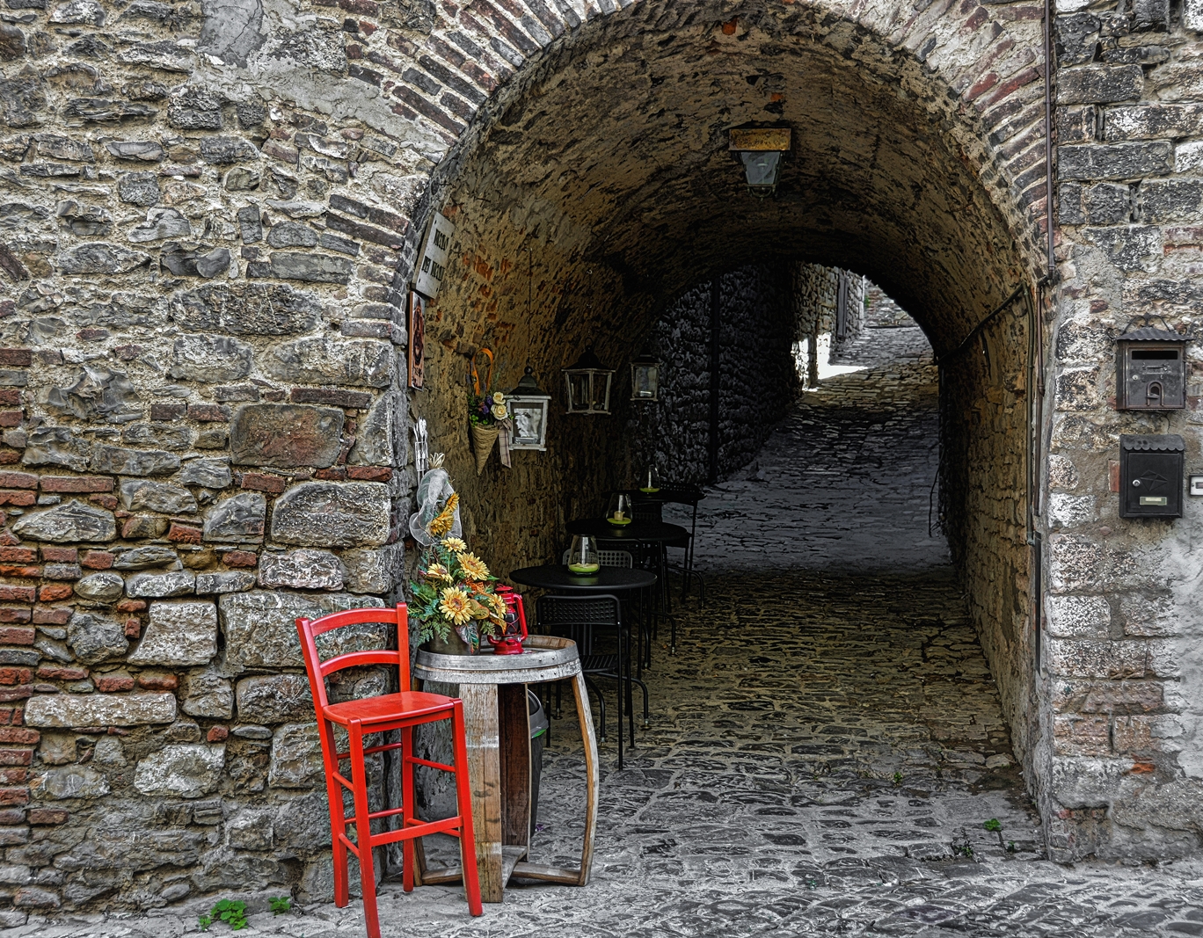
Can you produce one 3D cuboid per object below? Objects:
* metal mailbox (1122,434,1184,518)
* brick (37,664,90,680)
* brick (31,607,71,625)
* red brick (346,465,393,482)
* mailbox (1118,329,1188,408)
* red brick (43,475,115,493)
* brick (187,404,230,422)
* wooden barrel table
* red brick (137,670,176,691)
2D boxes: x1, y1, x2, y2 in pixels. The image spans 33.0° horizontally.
[{"bbox_3d":[1.893,0.026,6.993,0.205,0.285,0.085,1,0,0],"label":"metal mailbox"},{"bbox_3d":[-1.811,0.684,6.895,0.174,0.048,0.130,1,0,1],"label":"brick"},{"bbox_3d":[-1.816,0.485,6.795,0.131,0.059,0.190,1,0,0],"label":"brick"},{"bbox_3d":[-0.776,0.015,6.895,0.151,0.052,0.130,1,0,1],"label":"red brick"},{"bbox_3d":[1.842,-0.337,6.805,0.220,0.275,0.110,1,0,3],"label":"mailbox"},{"bbox_3d":[-1.757,0.053,6.895,0.251,0.055,0.130,1,0,1],"label":"red brick"},{"bbox_3d":[-1.351,-0.193,7.014,0.137,0.060,0.165,0,1,-7],"label":"brick"},{"bbox_3d":[-0.355,1.057,7.300,0.680,0.860,0.680,1,2,0],"label":"wooden barrel table"},{"bbox_3d":[-1.528,0.719,7.011,0.132,0.060,0.165,0,1,-7],"label":"red brick"}]

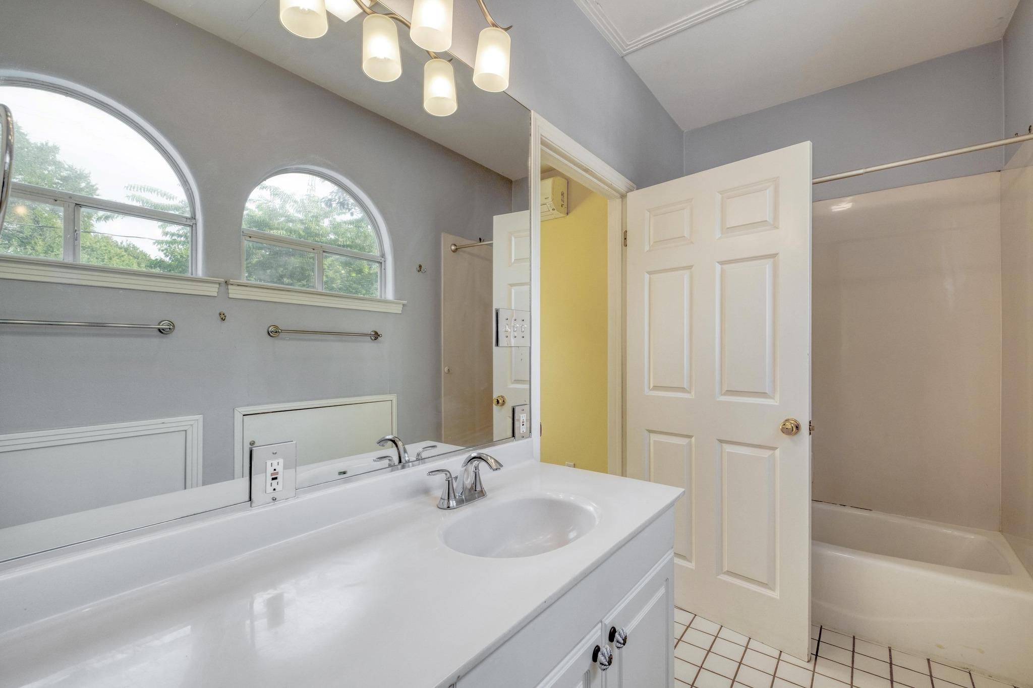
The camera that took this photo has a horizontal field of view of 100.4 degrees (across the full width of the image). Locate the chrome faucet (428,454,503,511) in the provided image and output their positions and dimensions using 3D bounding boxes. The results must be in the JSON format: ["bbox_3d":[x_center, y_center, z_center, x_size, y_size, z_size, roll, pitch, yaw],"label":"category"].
[{"bbox_3d":[-0.099,0.350,1.123,0.168,0.142,0.232,-1,-1,39],"label":"chrome faucet"}]

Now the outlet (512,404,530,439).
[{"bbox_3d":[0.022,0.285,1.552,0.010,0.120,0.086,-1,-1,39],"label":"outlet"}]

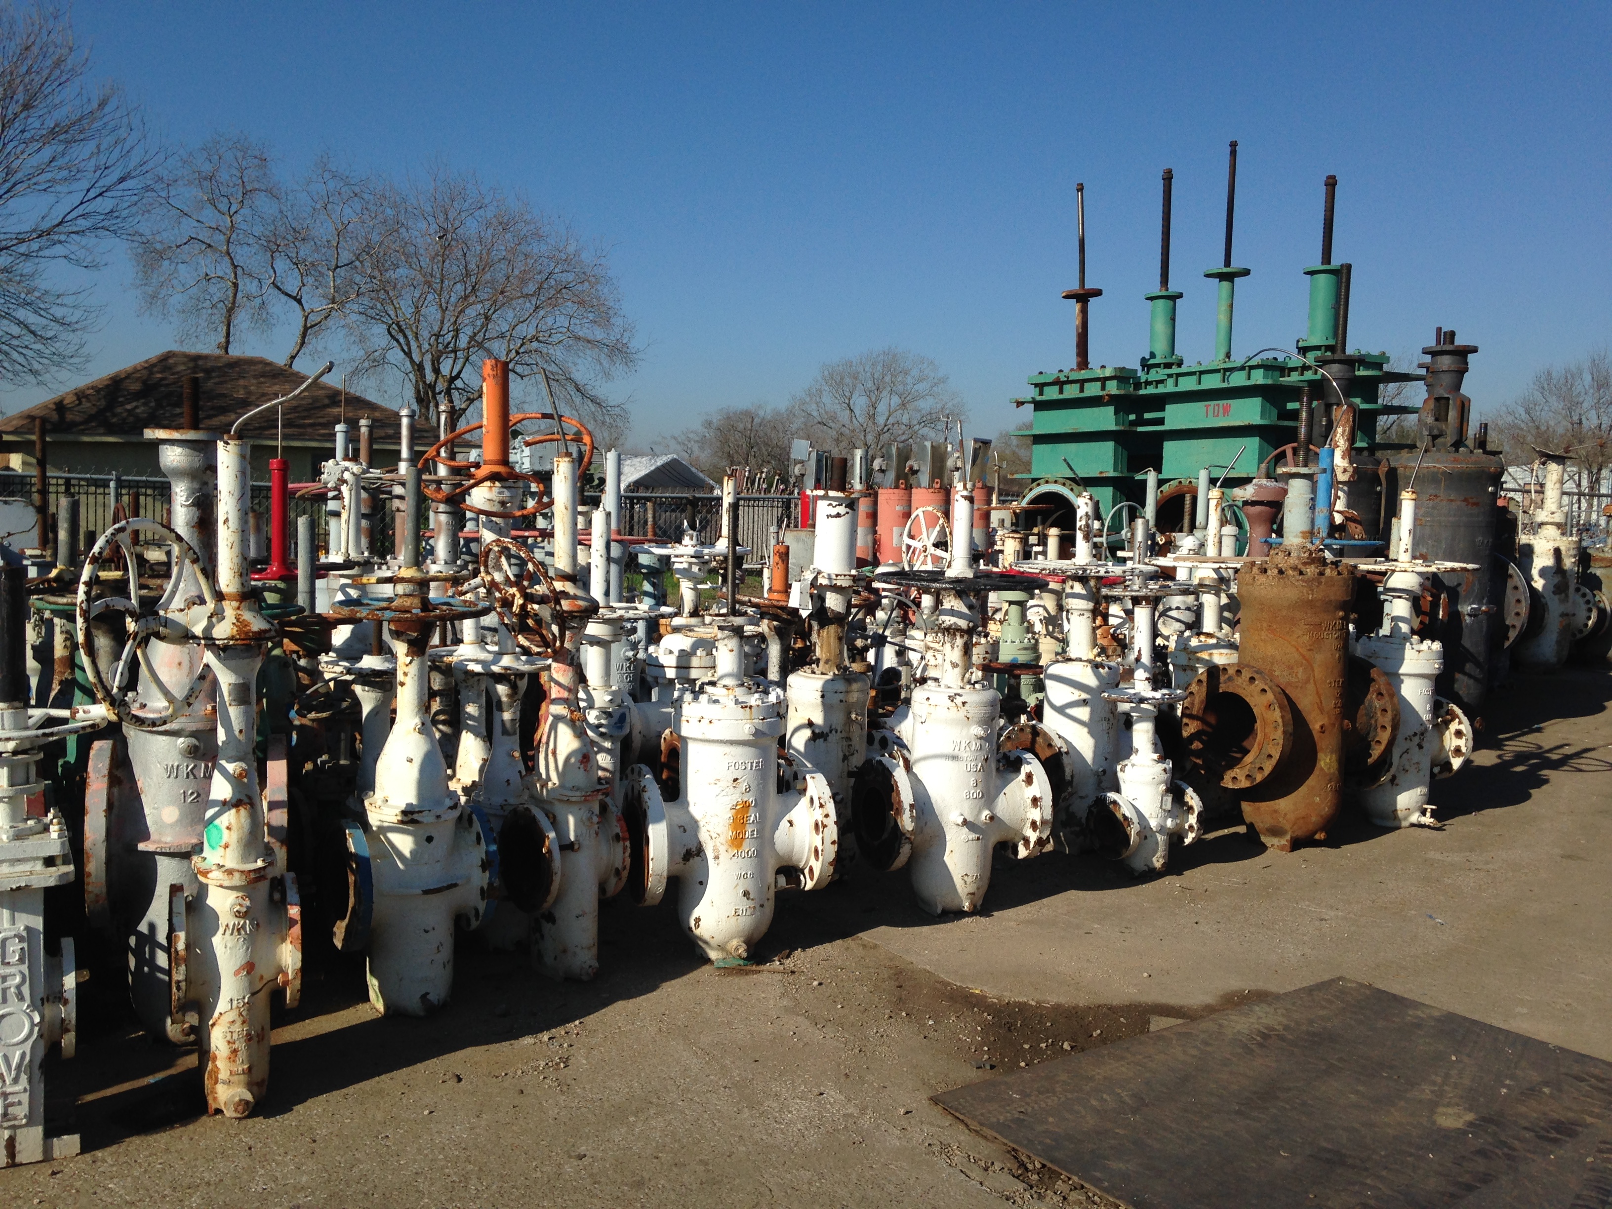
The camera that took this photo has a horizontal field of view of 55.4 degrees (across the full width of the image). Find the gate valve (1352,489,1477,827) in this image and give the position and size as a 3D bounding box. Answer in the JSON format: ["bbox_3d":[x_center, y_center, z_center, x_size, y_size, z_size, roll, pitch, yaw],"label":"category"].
[{"bbox_3d":[2.943,0.261,7.594,0.660,1.645,0.620,-2,5,-37],"label":"gate valve"}]

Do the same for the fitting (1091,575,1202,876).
[{"bbox_3d":[1.417,0.514,6.329,0.430,1.170,0.360,-1,6,-28],"label":"fitting"}]

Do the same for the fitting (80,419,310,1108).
[{"bbox_3d":[-1.447,0.390,3.714,0.480,1.700,0.530,4,6,25],"label":"fitting"}]

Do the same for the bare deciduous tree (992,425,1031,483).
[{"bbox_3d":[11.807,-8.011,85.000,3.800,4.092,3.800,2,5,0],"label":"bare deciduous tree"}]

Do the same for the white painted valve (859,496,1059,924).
[{"bbox_3d":[0.549,0.331,5.568,0.660,1.529,0.620,-1,4,-28],"label":"white painted valve"}]

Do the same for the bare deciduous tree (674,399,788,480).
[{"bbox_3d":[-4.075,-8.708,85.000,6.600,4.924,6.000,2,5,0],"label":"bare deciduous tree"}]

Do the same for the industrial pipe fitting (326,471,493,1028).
[{"bbox_3d":[-1.140,0.403,4.467,0.480,1.573,0.480,-1,4,-28],"label":"industrial pipe fitting"}]

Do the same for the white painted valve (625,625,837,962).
[{"bbox_3d":[-0.228,0.612,4.981,0.660,1.110,0.420,0,5,-18],"label":"white painted valve"}]

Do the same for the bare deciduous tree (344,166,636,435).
[{"bbox_3d":[-9.482,-7.372,45.622,8.900,11.128,8.700,1,4,0],"label":"bare deciduous tree"}]

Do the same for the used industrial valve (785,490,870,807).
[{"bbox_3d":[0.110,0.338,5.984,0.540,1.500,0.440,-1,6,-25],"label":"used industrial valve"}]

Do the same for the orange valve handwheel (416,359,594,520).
[{"bbox_3d":[-1.156,-0.636,5.900,0.680,0.610,0.570,1,4,-11],"label":"orange valve handwheel"}]

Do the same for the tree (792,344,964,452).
[{"bbox_3d":[3.291,-7.994,74.695,8.500,8.971,8.300,1,4,0],"label":"tree"}]

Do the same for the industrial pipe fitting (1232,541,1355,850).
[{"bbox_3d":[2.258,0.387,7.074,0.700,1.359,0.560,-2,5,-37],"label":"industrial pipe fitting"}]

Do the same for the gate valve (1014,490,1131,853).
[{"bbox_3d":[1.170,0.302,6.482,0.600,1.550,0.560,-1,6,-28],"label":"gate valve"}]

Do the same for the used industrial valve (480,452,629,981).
[{"bbox_3d":[-0.804,0.360,4.847,0.460,1.677,0.400,-1,5,-35],"label":"used industrial valve"}]

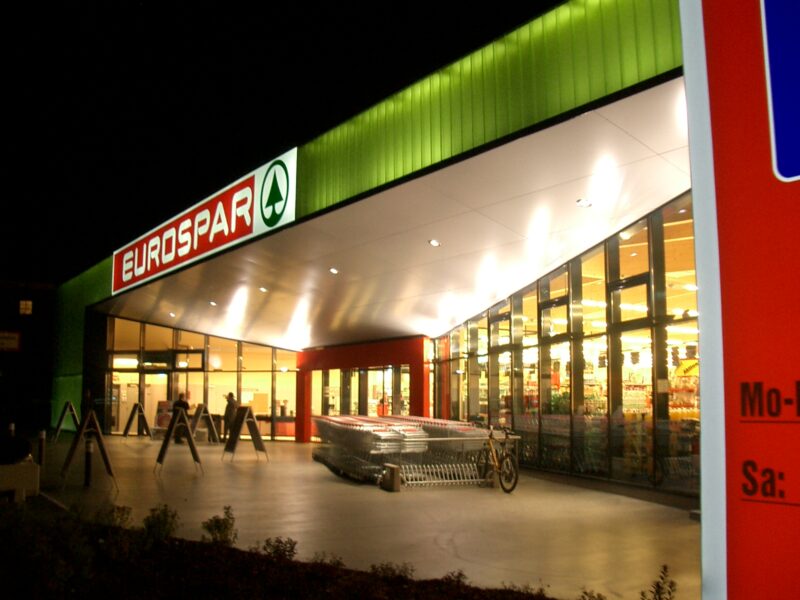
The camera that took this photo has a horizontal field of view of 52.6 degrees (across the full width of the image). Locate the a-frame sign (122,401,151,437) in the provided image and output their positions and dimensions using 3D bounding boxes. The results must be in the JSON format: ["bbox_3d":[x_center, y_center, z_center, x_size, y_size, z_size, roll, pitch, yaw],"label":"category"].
[{"bbox_3d":[-9.713,4.498,30.026,0.900,1.330,0.670,4,-8,-30],"label":"a-frame sign"}]

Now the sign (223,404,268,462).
[{"bbox_3d":[-3.810,3.305,19.938,0.900,1.330,0.670,4,-8,-30],"label":"sign"}]

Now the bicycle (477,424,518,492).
[{"bbox_3d":[1.635,2.751,14.021,0.600,1.040,1.740,2,-7,-19],"label":"bicycle"}]

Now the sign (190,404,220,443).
[{"bbox_3d":[-6.592,4.153,27.064,0.900,1.330,0.670,4,-8,-30],"label":"sign"}]

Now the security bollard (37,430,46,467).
[{"bbox_3d":[-8.030,3.316,18.175,0.160,0.800,0.160,0,-7,0],"label":"security bollard"}]

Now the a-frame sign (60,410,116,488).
[{"bbox_3d":[-5.444,2.612,14.215,0.900,1.330,0.670,3,-7,-25],"label":"a-frame sign"}]

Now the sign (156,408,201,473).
[{"bbox_3d":[-4.540,2.911,16.664,0.900,1.330,0.670,3,-7,-25],"label":"sign"}]

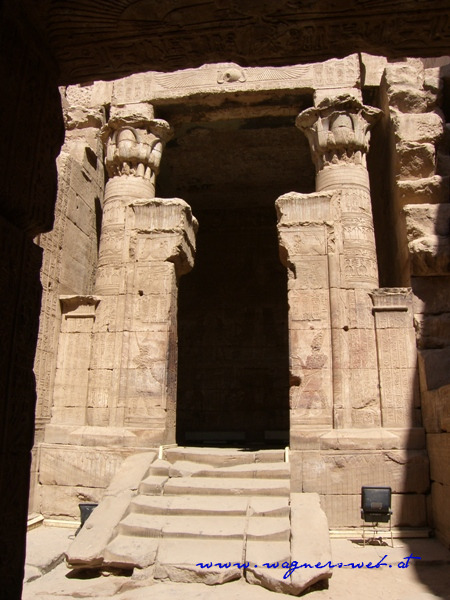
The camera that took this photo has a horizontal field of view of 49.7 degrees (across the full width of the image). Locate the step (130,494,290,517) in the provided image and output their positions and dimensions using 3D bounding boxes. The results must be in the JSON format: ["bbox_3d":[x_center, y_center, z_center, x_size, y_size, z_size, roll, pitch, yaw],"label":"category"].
[{"bbox_3d":[-0.143,2.202,5.175,1.620,0.125,0.380,-1,-11,6],"label":"step"}]

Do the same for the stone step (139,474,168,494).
[{"bbox_3d":[-0.776,2.142,5.616,0.268,0.145,0.420,-1,-11,6],"label":"stone step"}]

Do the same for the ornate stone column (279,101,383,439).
[{"bbox_3d":[1.575,-0.576,6.964,1.640,4.990,1.150,-1,-11,6],"label":"ornate stone column"}]

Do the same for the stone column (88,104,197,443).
[{"bbox_3d":[-1.182,-0.510,7.264,1.690,5.010,1.150,-1,-11,6],"label":"stone column"}]

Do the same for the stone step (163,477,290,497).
[{"bbox_3d":[0.022,2.139,5.547,1.380,0.135,0.420,-1,-11,6],"label":"stone step"}]

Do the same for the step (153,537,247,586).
[{"bbox_3d":[-0.196,2.349,4.361,0.807,0.210,0.430,-1,-11,6],"label":"step"}]

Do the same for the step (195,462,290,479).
[{"bbox_3d":[0.203,2.091,5.944,1.126,0.115,0.380,-1,-11,6],"label":"step"}]

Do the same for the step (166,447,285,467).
[{"bbox_3d":[0.027,2.041,6.347,1.530,0.130,0.350,-1,-11,6],"label":"step"}]

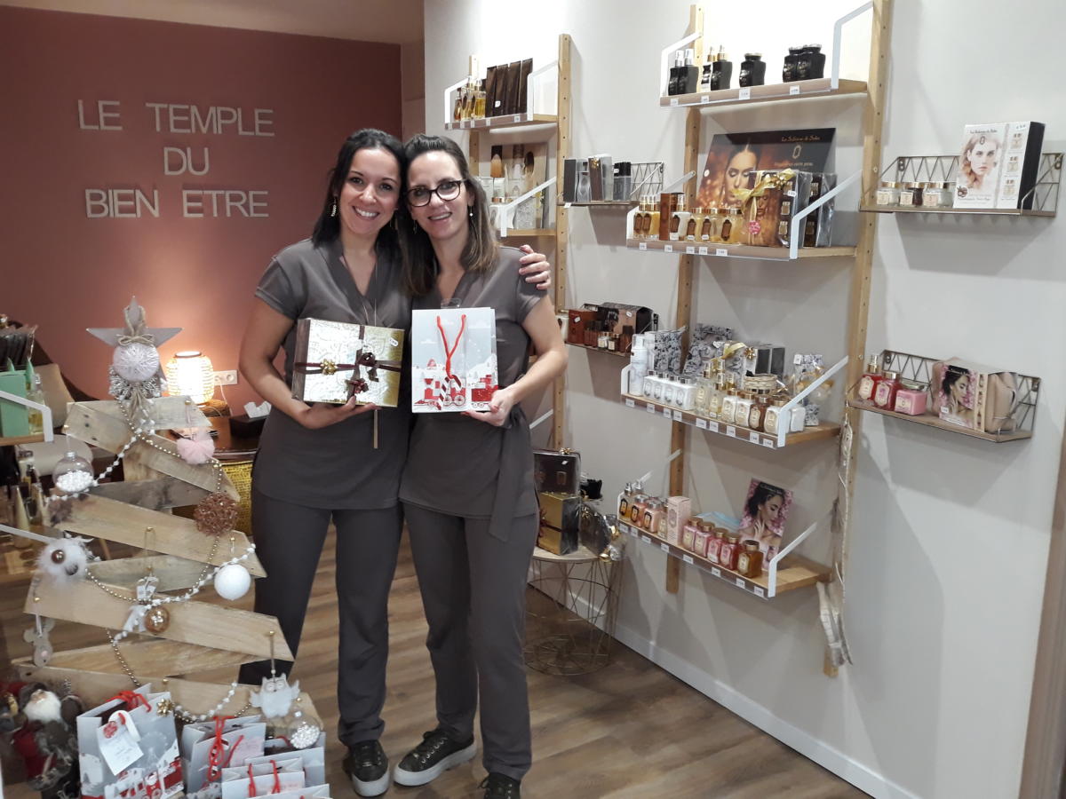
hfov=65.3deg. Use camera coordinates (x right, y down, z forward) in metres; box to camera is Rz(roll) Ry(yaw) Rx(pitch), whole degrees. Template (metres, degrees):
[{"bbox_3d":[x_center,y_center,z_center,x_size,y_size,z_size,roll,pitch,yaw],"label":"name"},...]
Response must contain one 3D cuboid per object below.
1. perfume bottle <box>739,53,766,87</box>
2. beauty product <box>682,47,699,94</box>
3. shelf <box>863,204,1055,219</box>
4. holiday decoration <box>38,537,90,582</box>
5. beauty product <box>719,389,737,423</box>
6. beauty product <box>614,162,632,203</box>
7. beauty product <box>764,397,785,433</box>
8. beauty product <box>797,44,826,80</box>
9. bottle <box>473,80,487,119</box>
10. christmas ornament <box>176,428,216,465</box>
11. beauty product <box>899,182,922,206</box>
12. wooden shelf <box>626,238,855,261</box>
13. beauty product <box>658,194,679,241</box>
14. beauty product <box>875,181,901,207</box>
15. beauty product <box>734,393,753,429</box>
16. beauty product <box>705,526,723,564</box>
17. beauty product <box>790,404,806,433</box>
[{"bbox_3d":[0.603,-0.907,2.290,0.051,0.080,0.051,-8,15,-35],"label":"perfume bottle"},{"bbox_3d":[0.416,-0.873,2.217,0.039,0.115,0.036,-8,15,-31],"label":"beauty product"},{"bbox_3d":[0.877,-0.392,1.744,0.138,0.017,0.350,-9,15,-33],"label":"shelf"},{"bbox_3d":[-1.159,0.398,2.050,0.125,0.108,0.108,-7,14,-30],"label":"holiday decoration"},{"bbox_3d":[0.510,0.015,2.091,0.043,0.079,0.043,-8,15,-31],"label":"beauty product"},{"bbox_3d":[0.291,-0.694,2.653,0.036,0.119,0.050,-8,15,-34],"label":"beauty product"},{"bbox_3d":[0.586,0.039,1.981,0.041,0.081,0.041,-8,15,-31],"label":"beauty product"},{"bbox_3d":[0.715,-0.868,2.142,0.051,0.082,0.051,-8,15,-35],"label":"beauty product"},{"bbox_3d":[-0.214,-1.216,3.373,0.046,0.146,0.044,-8,15,-35],"label":"bottle"},{"bbox_3d":[-0.720,0.099,1.770,0.084,0.080,0.084,0,13,0],"label":"christmas ornament"},{"bbox_3d":[0.845,-0.459,1.849,0.041,0.054,0.035,-8,15,-34],"label":"beauty product"},{"bbox_3d":[0.531,-0.405,2.213,0.252,0.026,0.585,-8,15,-34],"label":"wooden shelf"},{"bbox_3d":[0.376,-0.489,2.235,0.048,0.124,0.047,-8,16,-31],"label":"beauty product"},{"bbox_3d":[0.786,-0.453,1.832,0.040,0.051,0.036,-8,15,-31],"label":"beauty product"},{"bbox_3d":[0.592,0.029,2.318,0.043,0.094,0.045,-8,15,-35],"label":"beauty product"},{"bbox_3d":[0.508,0.392,2.261,0.041,0.088,0.042,-8,15,-34],"label":"beauty product"},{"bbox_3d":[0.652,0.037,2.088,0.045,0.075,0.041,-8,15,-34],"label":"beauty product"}]

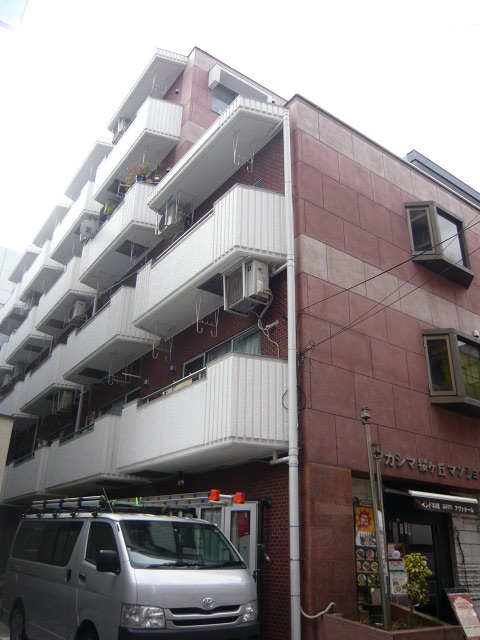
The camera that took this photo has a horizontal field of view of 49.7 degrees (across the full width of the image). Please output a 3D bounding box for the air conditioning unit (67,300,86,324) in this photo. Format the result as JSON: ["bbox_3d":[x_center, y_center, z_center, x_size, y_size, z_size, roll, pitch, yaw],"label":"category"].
[{"bbox_3d":[-5.326,-0.201,16.963,0.285,0.559,0.684,18,-30,-31],"label":"air conditioning unit"}]

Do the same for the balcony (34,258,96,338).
[{"bbox_3d":[-5.490,-0.727,16.691,0.874,1.307,3.990,18,-30,-31],"label":"balcony"}]

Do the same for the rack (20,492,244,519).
[{"bbox_3d":[-1.768,2.632,7.351,1.420,0.280,4.100,19,-28,-33],"label":"rack"}]

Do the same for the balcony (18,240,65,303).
[{"bbox_3d":[-8.718,-1.985,23.102,0.958,1.287,4.152,18,-30,-31],"label":"balcony"}]

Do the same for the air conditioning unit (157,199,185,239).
[{"bbox_3d":[-1.657,-2.317,12.283,0.285,0.541,0.684,18,-30,-31],"label":"air conditioning unit"}]

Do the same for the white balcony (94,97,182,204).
[{"bbox_3d":[-3.006,-4.649,14.812,0.874,1.315,3.990,18,-30,-31],"label":"white balcony"}]

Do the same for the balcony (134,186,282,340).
[{"bbox_3d":[-0.701,-0.911,9.350,0.874,1.307,4.020,18,-30,-31],"label":"balcony"}]

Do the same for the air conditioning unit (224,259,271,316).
[{"bbox_3d":[0.118,-0.514,8.605,0.291,0.627,0.741,18,-30,-31],"label":"air conditioning unit"}]

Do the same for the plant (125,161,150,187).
[{"bbox_3d":[-2.466,-3.559,12.578,0.460,0.620,0.460,1,-25,1],"label":"plant"}]

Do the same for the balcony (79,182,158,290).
[{"bbox_3d":[-3.051,-2.108,13.600,0.874,1.307,3.975,18,-30,-31],"label":"balcony"}]

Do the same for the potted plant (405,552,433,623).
[{"bbox_3d":[1.816,2.739,5.282,0.290,0.680,0.280,-6,-26,16],"label":"potted plant"}]

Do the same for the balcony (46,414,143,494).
[{"bbox_3d":[-3.514,3.355,12.340,0.958,1.287,4.215,18,-30,-31],"label":"balcony"}]

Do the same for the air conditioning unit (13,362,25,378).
[{"bbox_3d":[-8.776,2.008,20.340,0.280,0.560,0.760,18,-30,-31],"label":"air conditioning unit"}]

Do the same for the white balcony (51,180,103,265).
[{"bbox_3d":[-5.998,-3.535,19.637,0.958,1.287,4.178,18,-30,-31],"label":"white balcony"}]

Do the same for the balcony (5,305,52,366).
[{"bbox_3d":[-7.901,0.637,19.745,0.874,1.307,3.952,18,-30,-31],"label":"balcony"}]

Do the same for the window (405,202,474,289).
[{"bbox_3d":[4.060,-1.512,10.221,1.816,1.338,0.380,18,-30,-32],"label":"window"}]

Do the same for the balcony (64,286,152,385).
[{"bbox_3d":[-3.454,0.564,13.636,0.958,1.287,4.215,18,-30,-31],"label":"balcony"}]

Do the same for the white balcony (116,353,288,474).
[{"bbox_3d":[-0.838,1.831,8.932,0.958,1.287,4.261,18,-30,-31],"label":"white balcony"}]

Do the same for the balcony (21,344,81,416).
[{"bbox_3d":[-6.118,2.082,17.029,0.958,1.287,4.178,18,-30,-31],"label":"balcony"}]

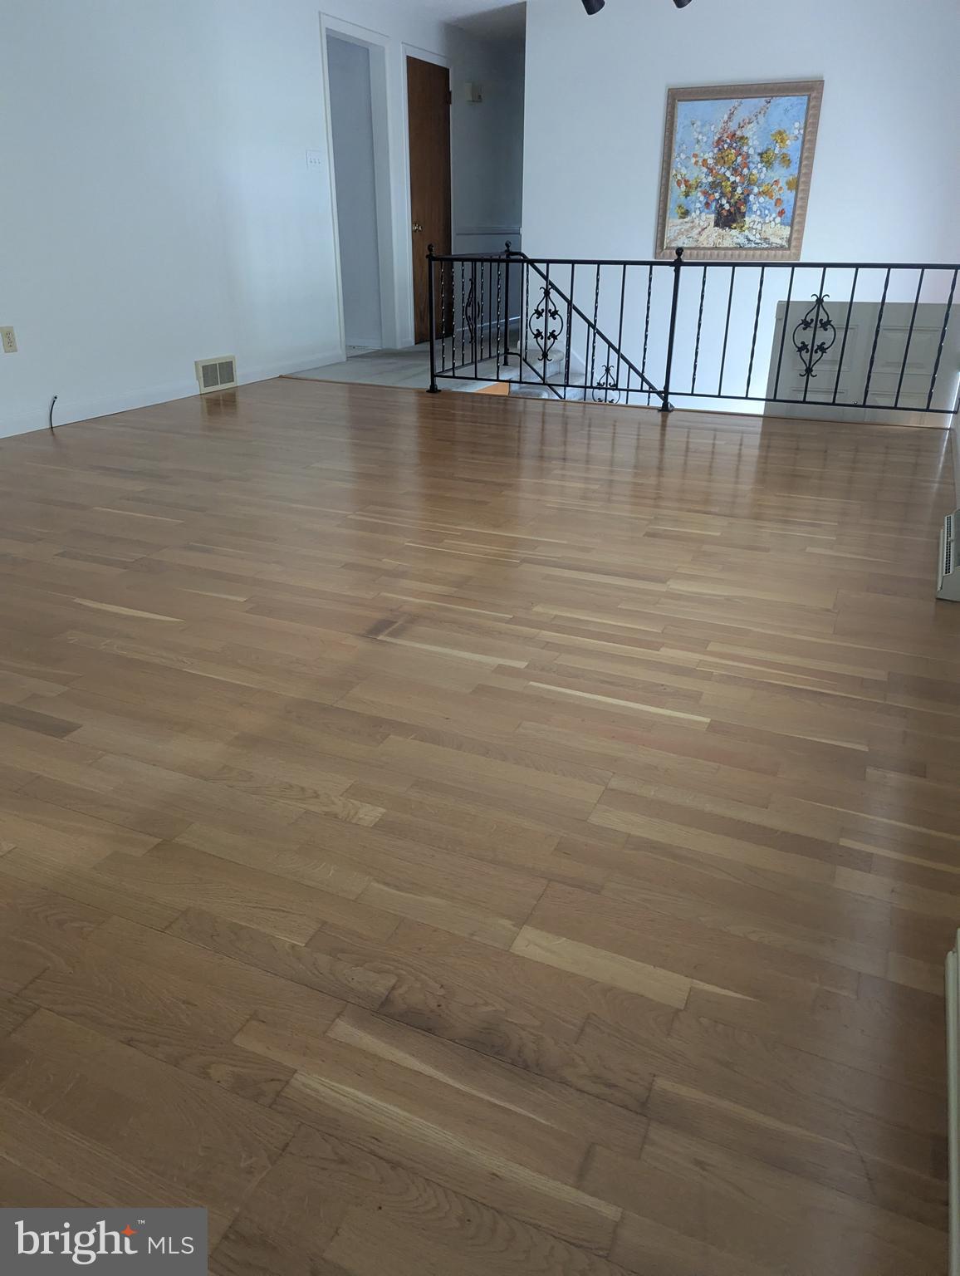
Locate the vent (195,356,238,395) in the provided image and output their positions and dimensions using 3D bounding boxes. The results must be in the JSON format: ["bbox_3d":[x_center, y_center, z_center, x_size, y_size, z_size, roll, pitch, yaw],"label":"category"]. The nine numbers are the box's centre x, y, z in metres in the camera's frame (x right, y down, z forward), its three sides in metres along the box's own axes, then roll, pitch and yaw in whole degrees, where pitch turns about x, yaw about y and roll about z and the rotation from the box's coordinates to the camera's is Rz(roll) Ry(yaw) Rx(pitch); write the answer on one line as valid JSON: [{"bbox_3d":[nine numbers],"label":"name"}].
[{"bbox_3d":[-1.619,-1.622,5.447,0.039,0.191,0.324,11,27,23],"label":"vent"}]

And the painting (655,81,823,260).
[{"bbox_3d":[1.741,-3.156,6.046,1.009,1.057,0.043,11,27,23],"label":"painting"}]

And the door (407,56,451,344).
[{"bbox_3d":[-0.415,-3.564,7.375,0.040,2.075,0.691,11,27,23],"label":"door"}]

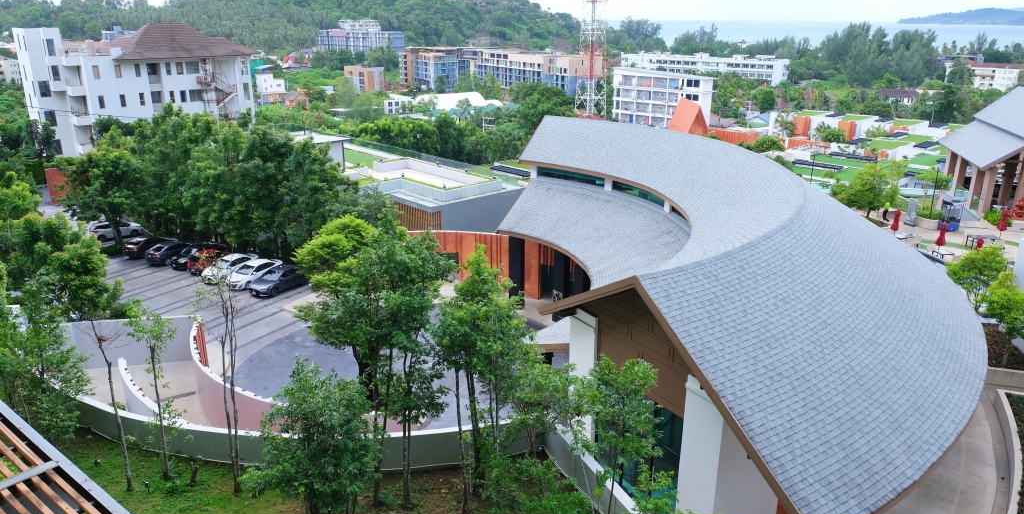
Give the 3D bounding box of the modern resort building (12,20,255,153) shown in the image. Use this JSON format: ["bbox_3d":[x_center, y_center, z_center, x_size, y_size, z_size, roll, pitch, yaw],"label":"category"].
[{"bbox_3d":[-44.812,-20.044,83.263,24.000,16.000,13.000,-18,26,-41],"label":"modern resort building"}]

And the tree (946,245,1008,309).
[{"bbox_3d":[25.992,1.261,38.103,3.460,4.010,3.460,0,19,0],"label":"tree"}]

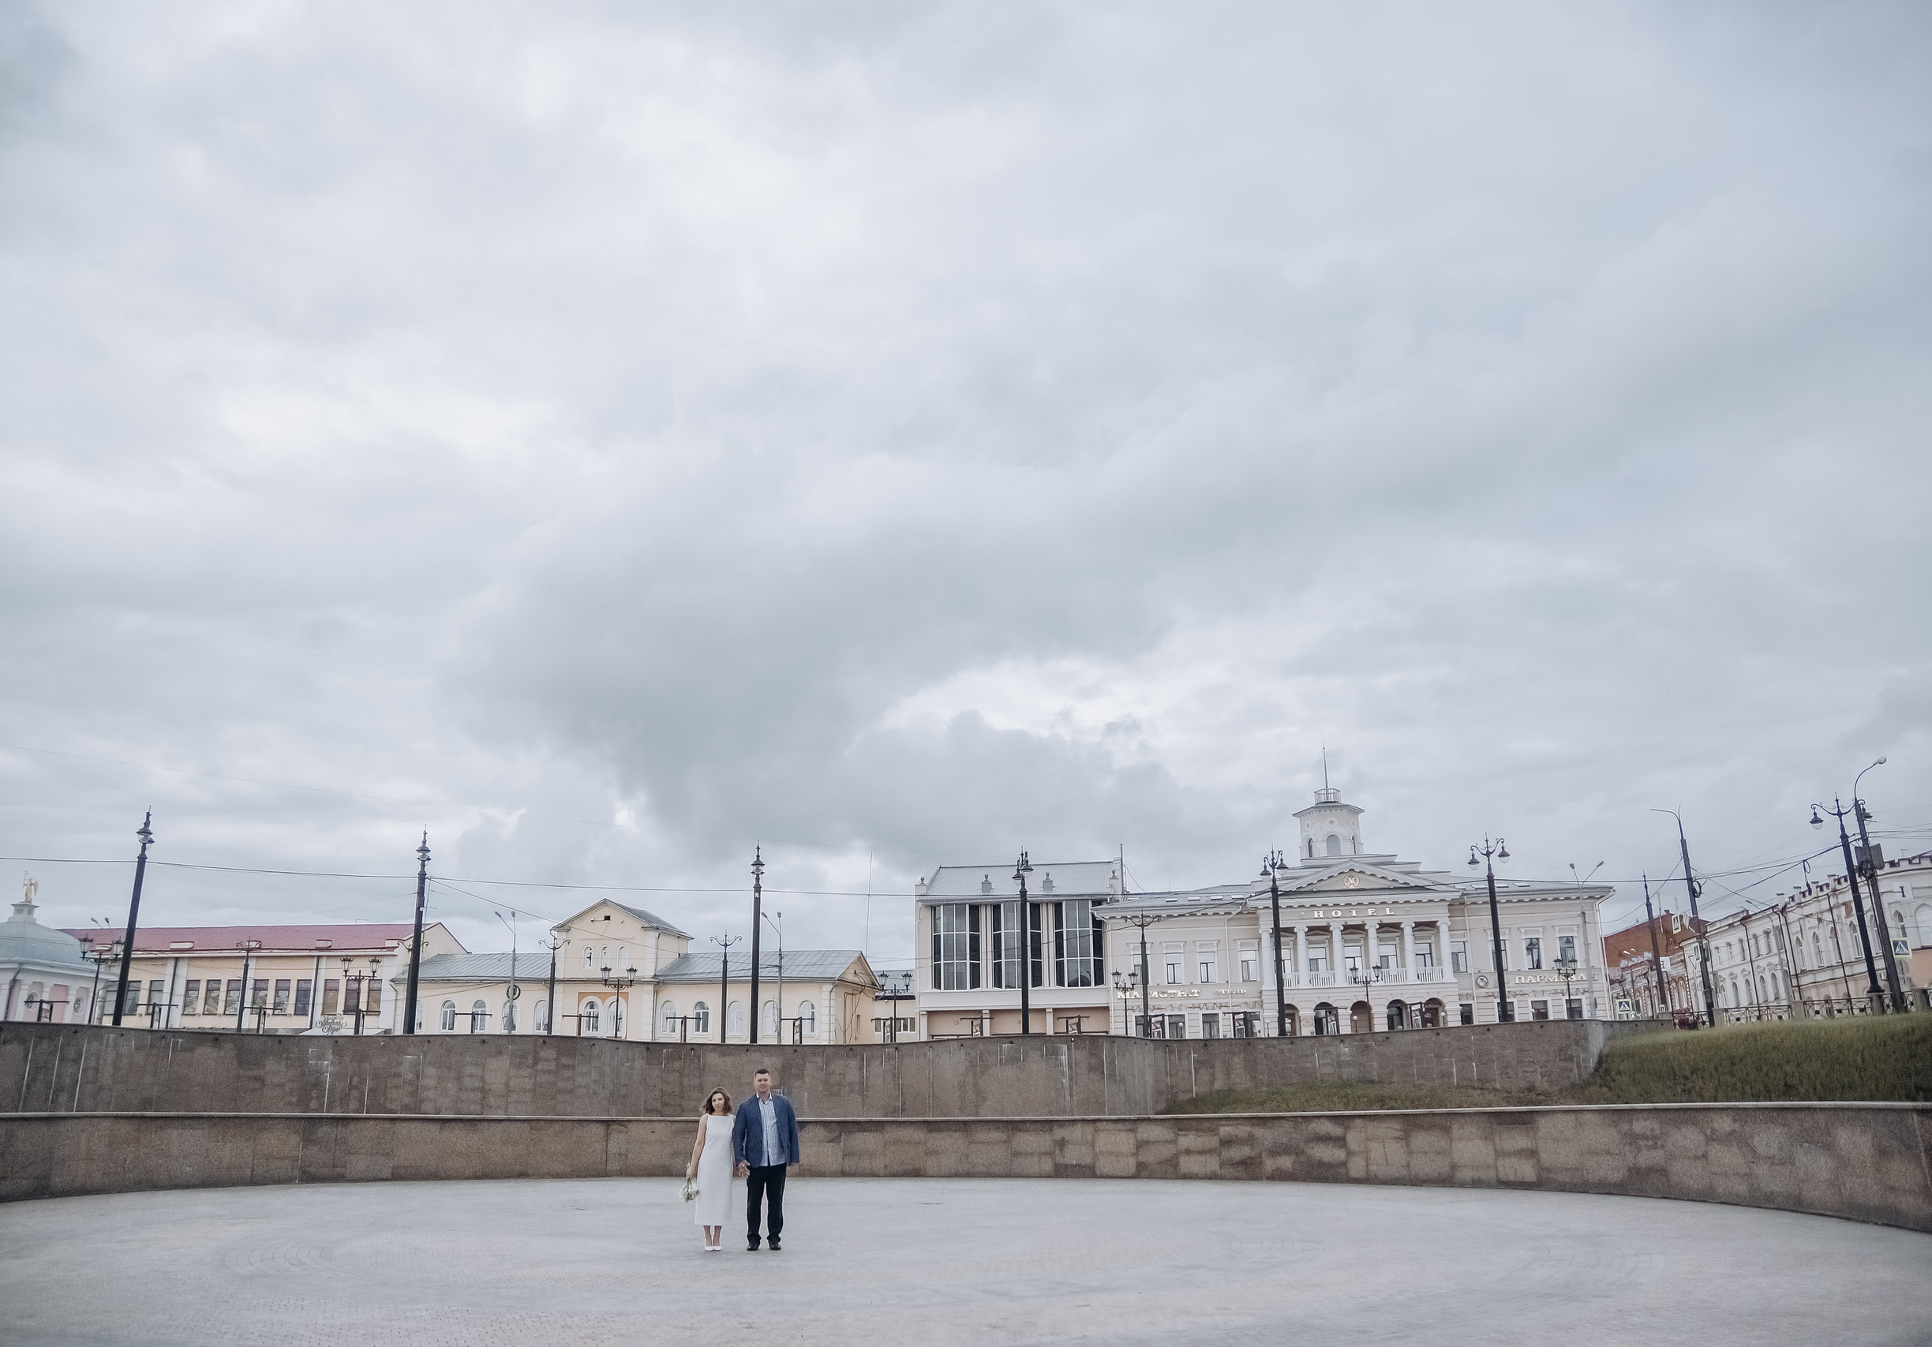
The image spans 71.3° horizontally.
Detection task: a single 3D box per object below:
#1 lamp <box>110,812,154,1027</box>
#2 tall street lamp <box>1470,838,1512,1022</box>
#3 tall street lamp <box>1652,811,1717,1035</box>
[{"bbox_3d":[-29.729,9.230,47.954,0.550,9.000,2.000,8,-19,-26],"label":"lamp"},{"bbox_3d":[22.460,11.326,56.954,0.550,9.000,2.000,6,-18,-19],"label":"tall street lamp"},{"bbox_3d":[33.629,11.484,63.655,1.600,10.400,0.400,-4,-18,10],"label":"tall street lamp"}]

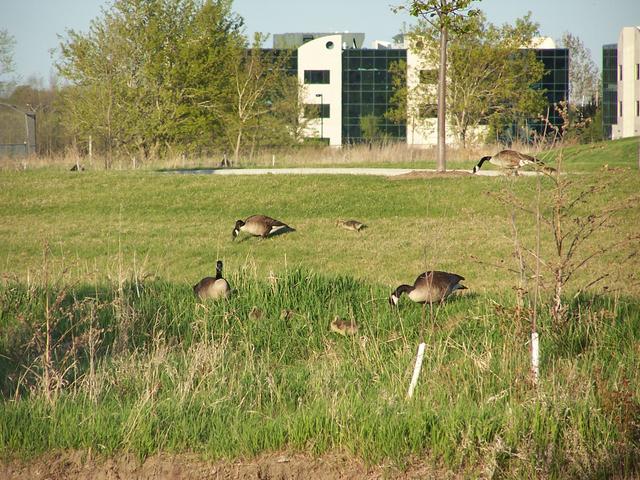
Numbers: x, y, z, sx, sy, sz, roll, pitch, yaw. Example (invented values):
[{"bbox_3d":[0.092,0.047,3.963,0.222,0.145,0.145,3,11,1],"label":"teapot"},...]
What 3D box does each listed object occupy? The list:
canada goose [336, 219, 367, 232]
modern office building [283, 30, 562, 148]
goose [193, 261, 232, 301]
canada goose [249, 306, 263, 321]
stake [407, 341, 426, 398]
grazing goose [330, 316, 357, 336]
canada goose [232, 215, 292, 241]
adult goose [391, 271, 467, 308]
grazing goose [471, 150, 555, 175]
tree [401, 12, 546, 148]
[{"bbox_3d":[0.391,-0.179,90.000,0.340,0.160,0.130,0,1,0],"label":"canada goose"},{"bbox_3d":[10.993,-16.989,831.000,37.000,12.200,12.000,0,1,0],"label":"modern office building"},{"bbox_3d":[-1.081,0.463,70.000,0.300,0.520,0.580,-1,1,-30],"label":"goose"},{"bbox_3d":[-0.624,0.731,68.000,0.220,0.190,0.130,1,1,41],"label":"canada goose"},{"bbox_3d":[0.881,1.207,64.500,0.050,0.530,0.045,17,1,0],"label":"stake"},{"bbox_3d":[0.235,0.841,67.500,0.270,0.200,0.140,0,1,-6],"label":"grazing goose"},{"bbox_3d":[-0.720,-0.157,88.000,0.750,0.330,0.290,0,1,0],"label":"canada goose"},{"bbox_3d":[1.076,0.503,70.000,0.790,0.400,0.300,0,1,-6],"label":"adult goose"},{"bbox_3d":[2.562,-1.024,94.000,1.000,0.360,0.300,0,1,0],"label":"grazing goose"},{"bbox_3d":[9.272,-9.762,430.000,8.900,8.300,8.000,0,1,0],"label":"tree"}]

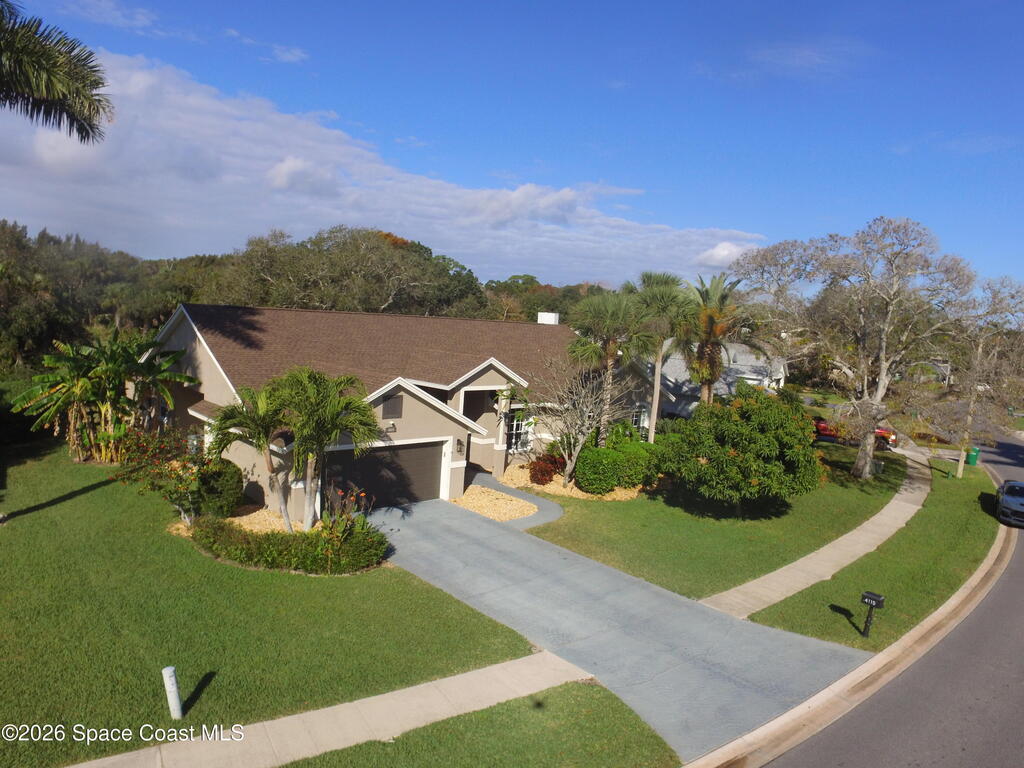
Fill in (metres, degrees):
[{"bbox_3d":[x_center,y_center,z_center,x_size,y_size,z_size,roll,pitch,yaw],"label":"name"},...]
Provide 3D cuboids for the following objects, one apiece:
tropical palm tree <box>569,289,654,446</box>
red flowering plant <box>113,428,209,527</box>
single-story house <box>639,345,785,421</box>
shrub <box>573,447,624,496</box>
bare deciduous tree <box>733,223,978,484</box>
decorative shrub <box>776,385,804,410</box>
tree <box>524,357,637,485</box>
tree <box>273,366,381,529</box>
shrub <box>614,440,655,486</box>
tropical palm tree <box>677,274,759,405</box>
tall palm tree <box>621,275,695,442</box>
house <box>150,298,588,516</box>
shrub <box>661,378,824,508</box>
[{"bbox_3d":[4.707,-0.012,28.413,4.100,8.520,4.100,5,5,9],"label":"tropical palm tree"},{"bbox_3d":[-11.016,2.861,18.700,3.000,2.600,2.600,0,5,-30],"label":"red flowering plant"},{"bbox_3d":[19.265,-0.147,58.000,12.500,6.000,16.500,6,5,37],"label":"single-story house"},{"bbox_3d":[3.653,3.632,24.700,2.050,1.800,2.000,4,4,9],"label":"shrub"},{"bbox_3d":[18.259,-1.920,32.302,11.300,13.920,10.500,7,5,29],"label":"bare deciduous tree"},{"bbox_3d":[24.950,1.478,53.000,2.400,2.500,2.400,5,5,25],"label":"decorative shrub"},{"bbox_3d":[2.843,1.673,24.719,4.500,5.500,4.300,5,5,7],"label":"tree"},{"bbox_3d":[-5.707,2.073,18.300,3.200,5.000,3.000,2,5,-17],"label":"tree"},{"bbox_3d":[5.556,3.592,26.400,1.900,1.850,1.900,4,4,12],"label":"shrub"},{"bbox_3d":[9.755,-0.223,28.663,4.100,9.820,4.100,6,5,19],"label":"tropical palm tree"},{"bbox_3d":[7.781,-0.812,31.000,3.900,10.000,3.900,4,4,14],"label":"tall palm tree"},{"bbox_3d":[-4.159,0.073,30.208,16.500,6.500,23.000,9,6,44],"label":"house"},{"bbox_3d":[8.675,2.532,22.618,5.900,5.060,5.600,6,5,21],"label":"shrub"}]

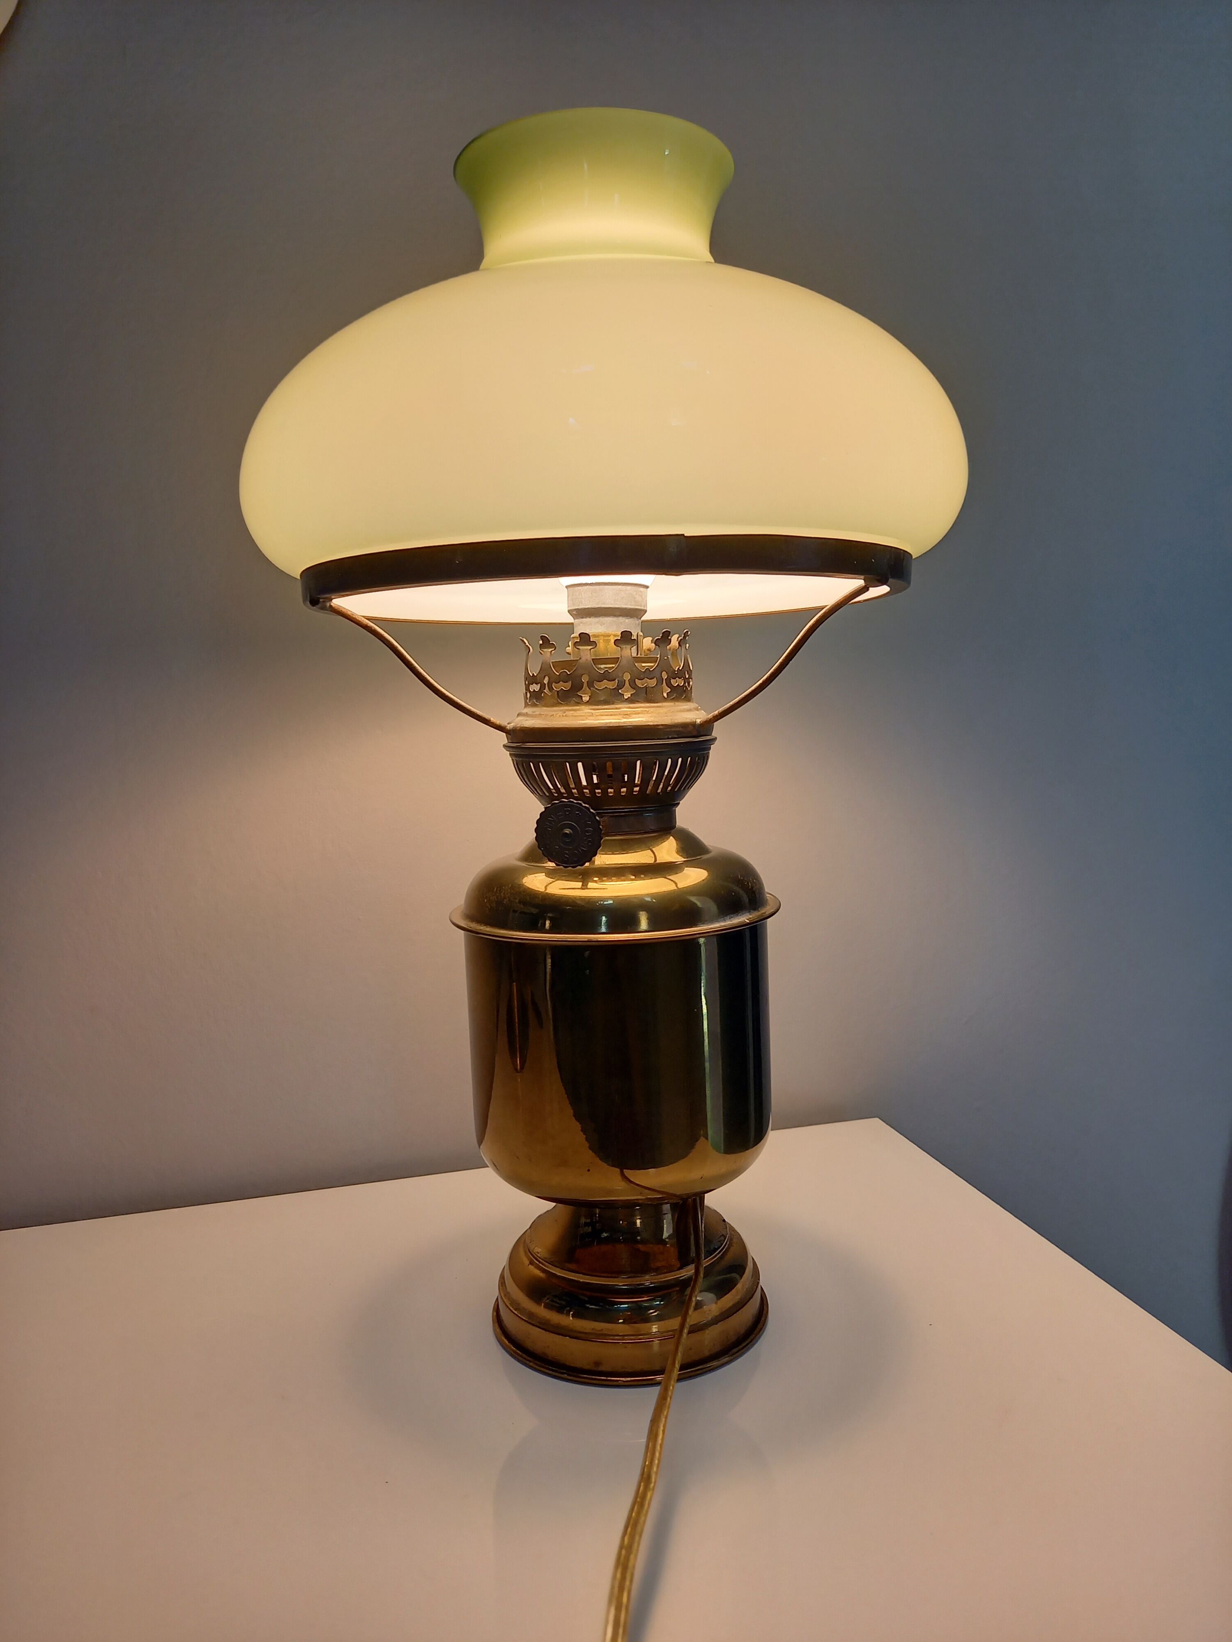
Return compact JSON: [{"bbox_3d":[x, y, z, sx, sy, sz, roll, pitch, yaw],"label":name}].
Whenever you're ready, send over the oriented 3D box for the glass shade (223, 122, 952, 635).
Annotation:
[{"bbox_3d":[-0.005,-0.146,0.408,0.242,0.144,0.242,-2,6,0],"label":"glass shade"}]

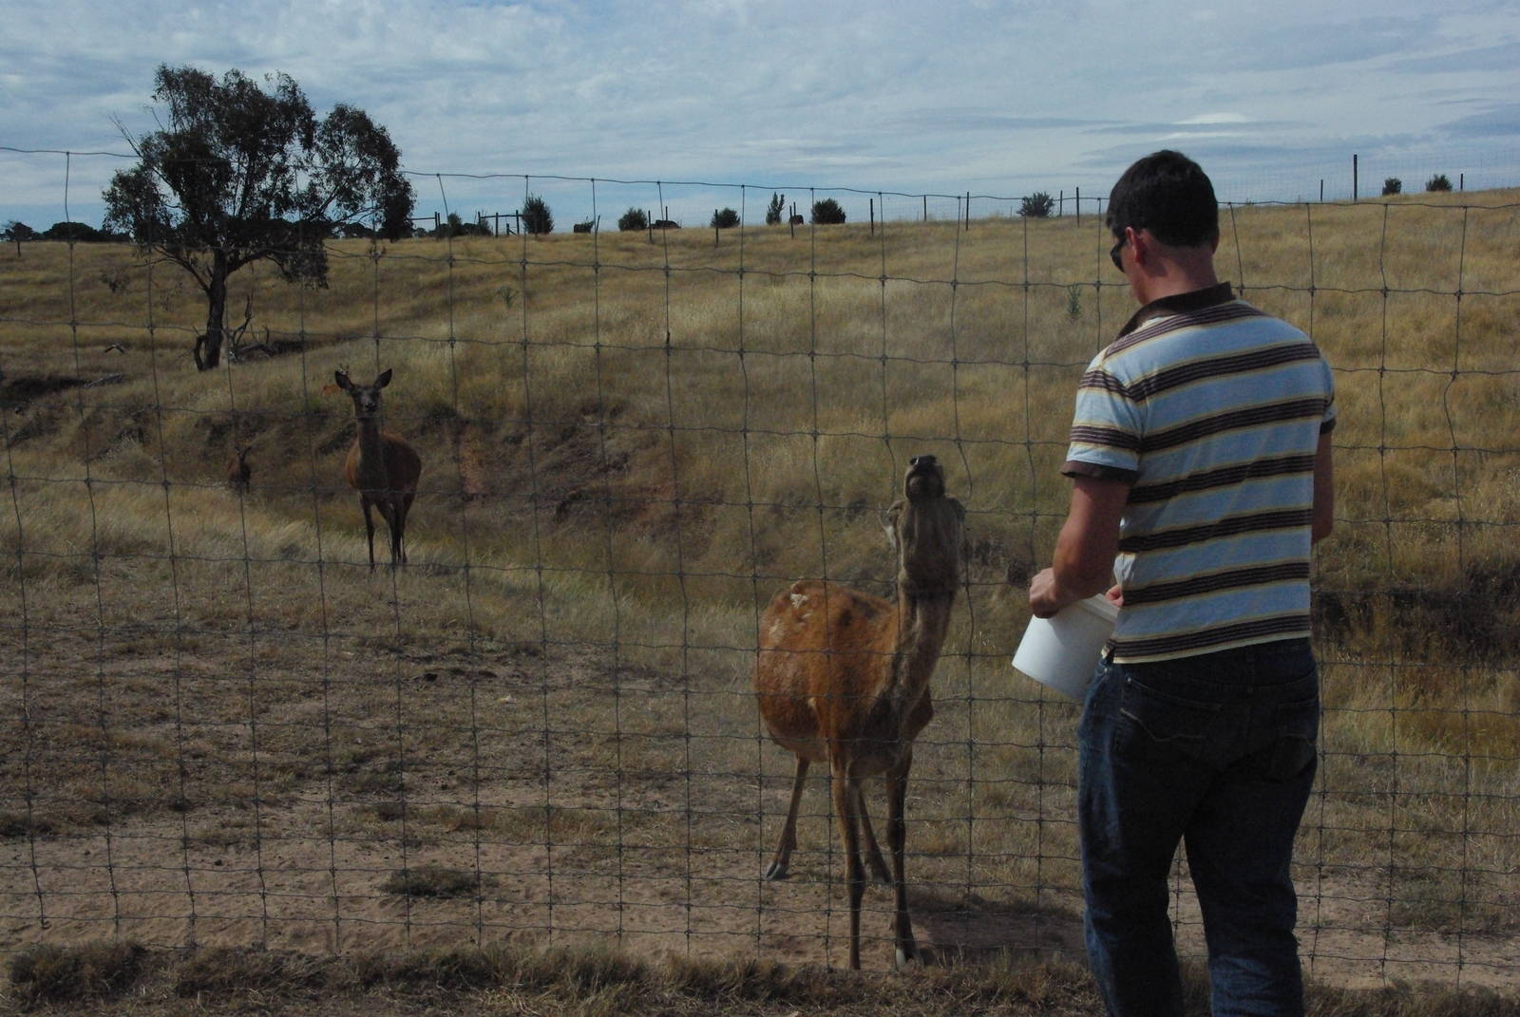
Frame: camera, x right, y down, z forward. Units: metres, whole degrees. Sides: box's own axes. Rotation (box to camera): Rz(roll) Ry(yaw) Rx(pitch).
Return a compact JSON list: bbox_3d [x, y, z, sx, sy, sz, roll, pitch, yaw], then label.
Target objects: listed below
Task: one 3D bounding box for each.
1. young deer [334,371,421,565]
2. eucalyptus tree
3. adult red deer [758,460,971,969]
[{"bbox_3d":[-2.368,-0.245,13.500,0.420,1.240,1.080,1,5,6],"label":"young deer"},{"bbox_3d":[-10.471,-6.097,45.000,6.200,6.200,5.700,0,5,0],"label":"eucalyptus tree"},{"bbox_3d":[0.256,0.437,5.447,0.410,1.200,1.080,-1,5,-13],"label":"adult red deer"}]

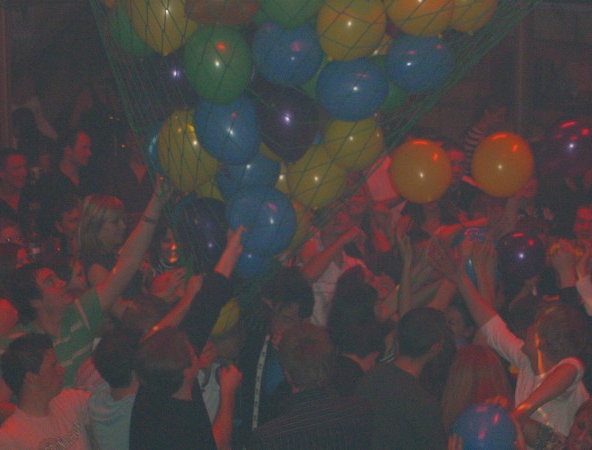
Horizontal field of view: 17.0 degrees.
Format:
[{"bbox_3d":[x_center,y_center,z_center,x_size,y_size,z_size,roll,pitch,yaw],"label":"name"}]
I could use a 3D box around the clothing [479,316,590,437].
[{"bbox_3d":[0.929,0.583,7.700,0.400,0.470,0.440,-3,10,-16],"label":"clothing"}]

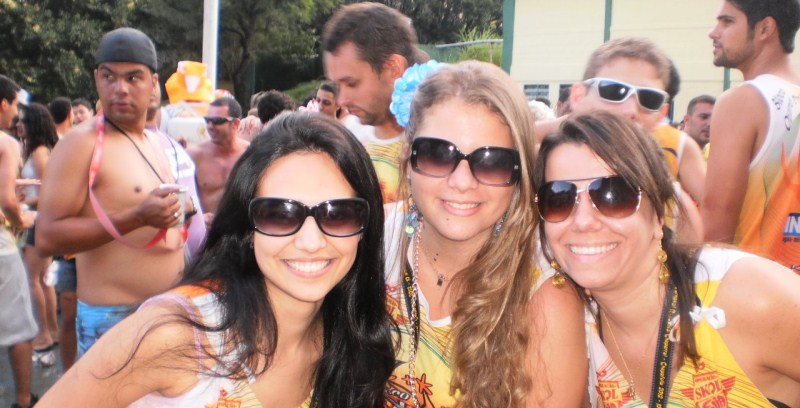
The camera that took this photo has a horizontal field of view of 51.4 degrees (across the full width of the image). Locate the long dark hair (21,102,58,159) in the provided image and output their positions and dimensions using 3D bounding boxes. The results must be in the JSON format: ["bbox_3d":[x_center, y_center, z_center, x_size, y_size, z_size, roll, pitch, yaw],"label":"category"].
[{"bbox_3d":[-2.358,-0.475,5.450,0.240,0.370,0.230,0,7,-15],"label":"long dark hair"}]

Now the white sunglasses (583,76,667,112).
[{"bbox_3d":[0.421,-0.207,1.580,0.142,0.046,0.140,12,2,-5],"label":"white sunglasses"}]

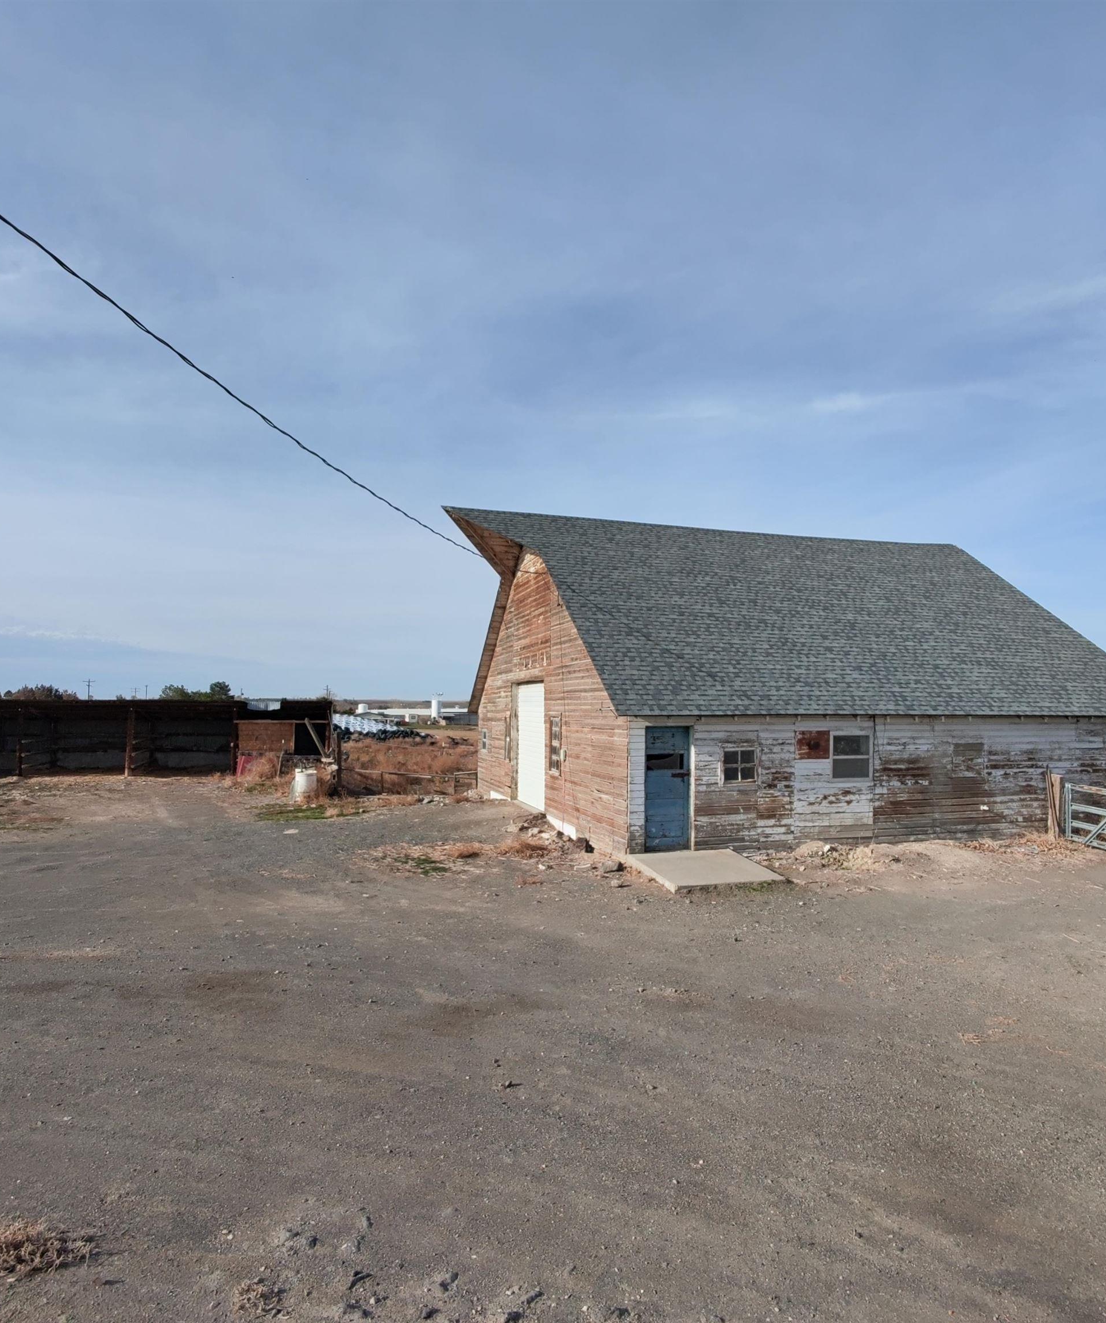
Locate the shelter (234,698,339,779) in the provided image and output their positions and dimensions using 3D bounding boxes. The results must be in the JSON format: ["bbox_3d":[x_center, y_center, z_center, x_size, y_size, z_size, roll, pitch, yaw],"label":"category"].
[{"bbox_3d":[-10.919,3.108,33.439,3.660,2.770,4.400,1,-4,-14],"label":"shelter"}]

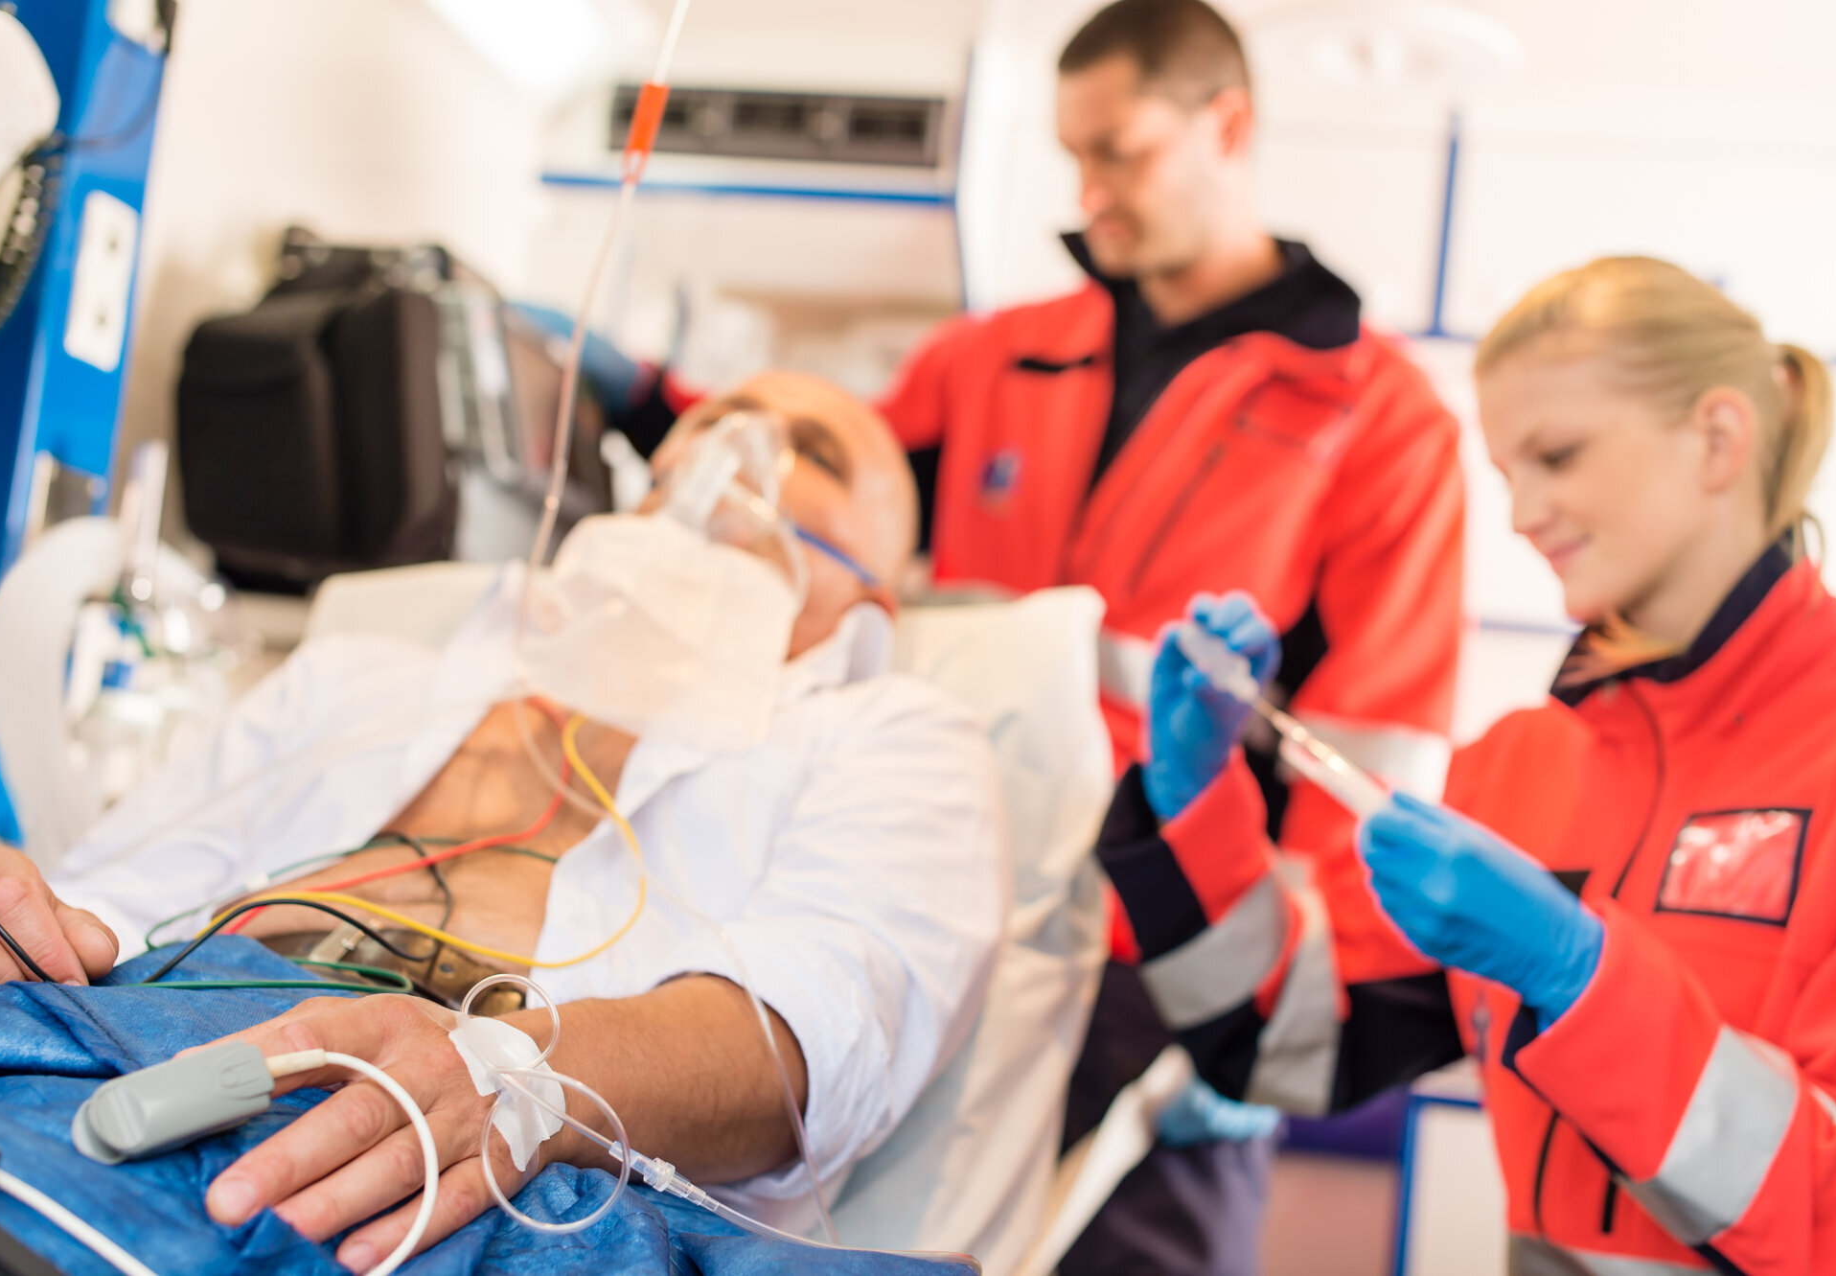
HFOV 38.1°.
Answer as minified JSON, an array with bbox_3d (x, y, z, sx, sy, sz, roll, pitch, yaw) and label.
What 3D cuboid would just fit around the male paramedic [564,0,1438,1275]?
[{"bbox_3d":[0.080,0.270,2.370,0.760,1.680,0.470,2,-2,34],"label":"male paramedic"}]

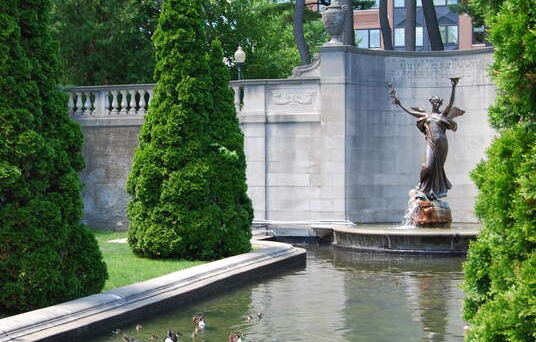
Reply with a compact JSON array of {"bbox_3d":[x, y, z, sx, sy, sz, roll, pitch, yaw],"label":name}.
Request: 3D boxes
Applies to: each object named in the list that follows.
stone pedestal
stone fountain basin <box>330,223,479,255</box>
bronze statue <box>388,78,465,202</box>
[{"bbox_3d":[4.480,1.090,25.750,1.180,0.940,1.100,0,0,16],"label":"stone pedestal"},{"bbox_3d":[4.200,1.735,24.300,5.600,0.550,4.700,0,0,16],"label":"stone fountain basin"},{"bbox_3d":[4.375,-0.870,25.750,2.000,3.400,1.150,0,0,16],"label":"bronze statue"}]

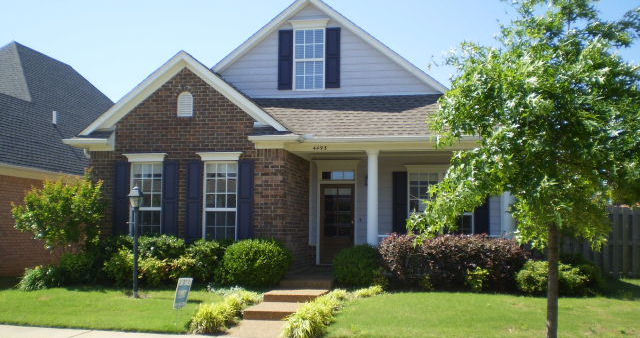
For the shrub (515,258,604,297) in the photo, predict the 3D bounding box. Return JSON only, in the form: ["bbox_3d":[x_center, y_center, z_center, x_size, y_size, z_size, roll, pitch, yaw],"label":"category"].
[{"bbox_3d":[4.467,2.029,12.386,1.565,0.684,1.050,0,-5,10],"label":"shrub"}]

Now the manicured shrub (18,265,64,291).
[{"bbox_3d":[-5.797,2.258,13.878,0.850,0.500,0.800,0,-5,9],"label":"manicured shrub"}]

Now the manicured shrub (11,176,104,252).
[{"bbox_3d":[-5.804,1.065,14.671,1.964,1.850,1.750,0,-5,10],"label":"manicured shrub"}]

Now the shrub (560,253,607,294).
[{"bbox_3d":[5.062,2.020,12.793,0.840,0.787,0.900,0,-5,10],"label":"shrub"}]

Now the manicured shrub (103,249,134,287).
[{"bbox_3d":[-4.110,2.010,13.575,0.643,0.732,0.650,0,-5,10],"label":"manicured shrub"}]

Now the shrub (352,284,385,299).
[{"bbox_3d":[0.865,2.151,11.881,0.572,0.240,0.500,0,-5,10],"label":"shrub"}]

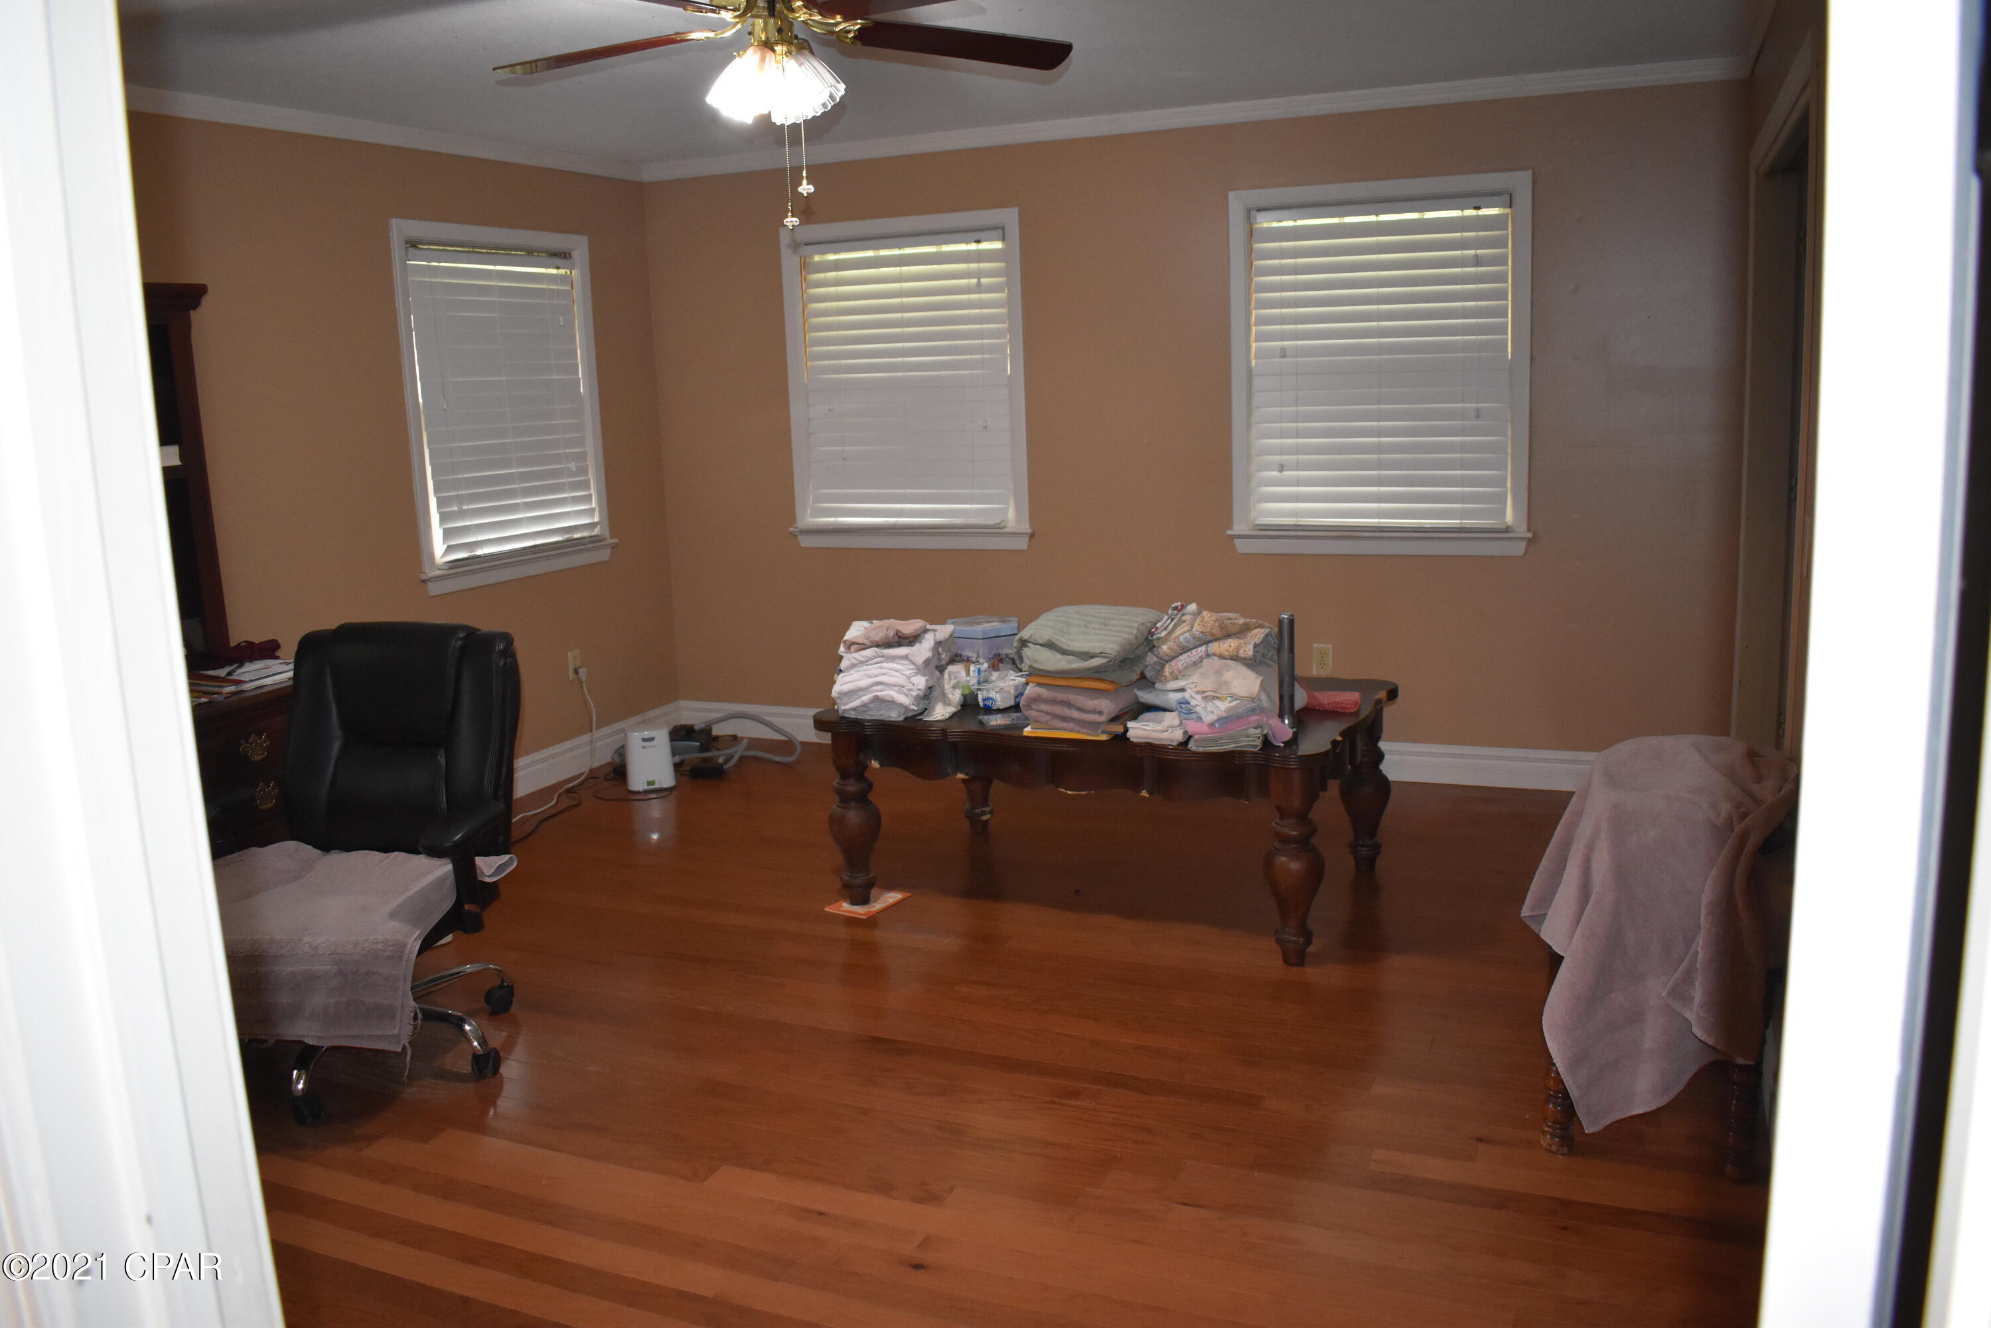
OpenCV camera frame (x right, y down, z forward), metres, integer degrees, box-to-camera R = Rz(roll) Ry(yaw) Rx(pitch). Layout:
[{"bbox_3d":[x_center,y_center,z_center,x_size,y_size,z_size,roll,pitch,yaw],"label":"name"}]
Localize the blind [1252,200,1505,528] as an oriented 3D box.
[{"bbox_3d":[1.317,-1.015,5.132,0.897,1.134,0.060,2,12,23],"label":"blind"}]

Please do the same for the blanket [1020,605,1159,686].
[{"bbox_3d":[0.261,-0.069,4.037,0.320,0.145,0.390,2,12,23],"label":"blanket"}]

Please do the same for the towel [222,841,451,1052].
[{"bbox_3d":[-1.438,0.586,3.232,0.580,0.300,0.520,-2,11,3],"label":"towel"}]

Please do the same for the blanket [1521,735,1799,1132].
[{"bbox_3d":[1.202,0.489,2.736,0.460,0.660,0.430,2,12,23],"label":"blanket"}]

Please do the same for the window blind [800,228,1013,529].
[{"bbox_3d":[-0.364,-1.095,5.853,0.905,1.147,0.060,2,12,23],"label":"window blind"}]

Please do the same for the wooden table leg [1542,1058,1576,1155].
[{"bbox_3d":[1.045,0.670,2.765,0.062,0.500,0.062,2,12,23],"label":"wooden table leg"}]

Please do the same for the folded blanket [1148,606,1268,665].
[{"bbox_3d":[0.565,-0.072,3.937,0.310,0.140,0.310,2,12,23],"label":"folded blanket"}]

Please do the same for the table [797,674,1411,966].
[{"bbox_3d":[0.322,0.384,4.327,1.510,0.550,0.930,3,12,26],"label":"table"}]

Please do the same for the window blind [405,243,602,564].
[{"bbox_3d":[-1.784,-0.963,5.499,0.060,1.119,0.920,2,12,23],"label":"window blind"}]

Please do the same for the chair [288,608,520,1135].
[{"bbox_3d":[-1.441,0.430,3.320,0.630,0.970,0.710,-2,11,3],"label":"chair"}]

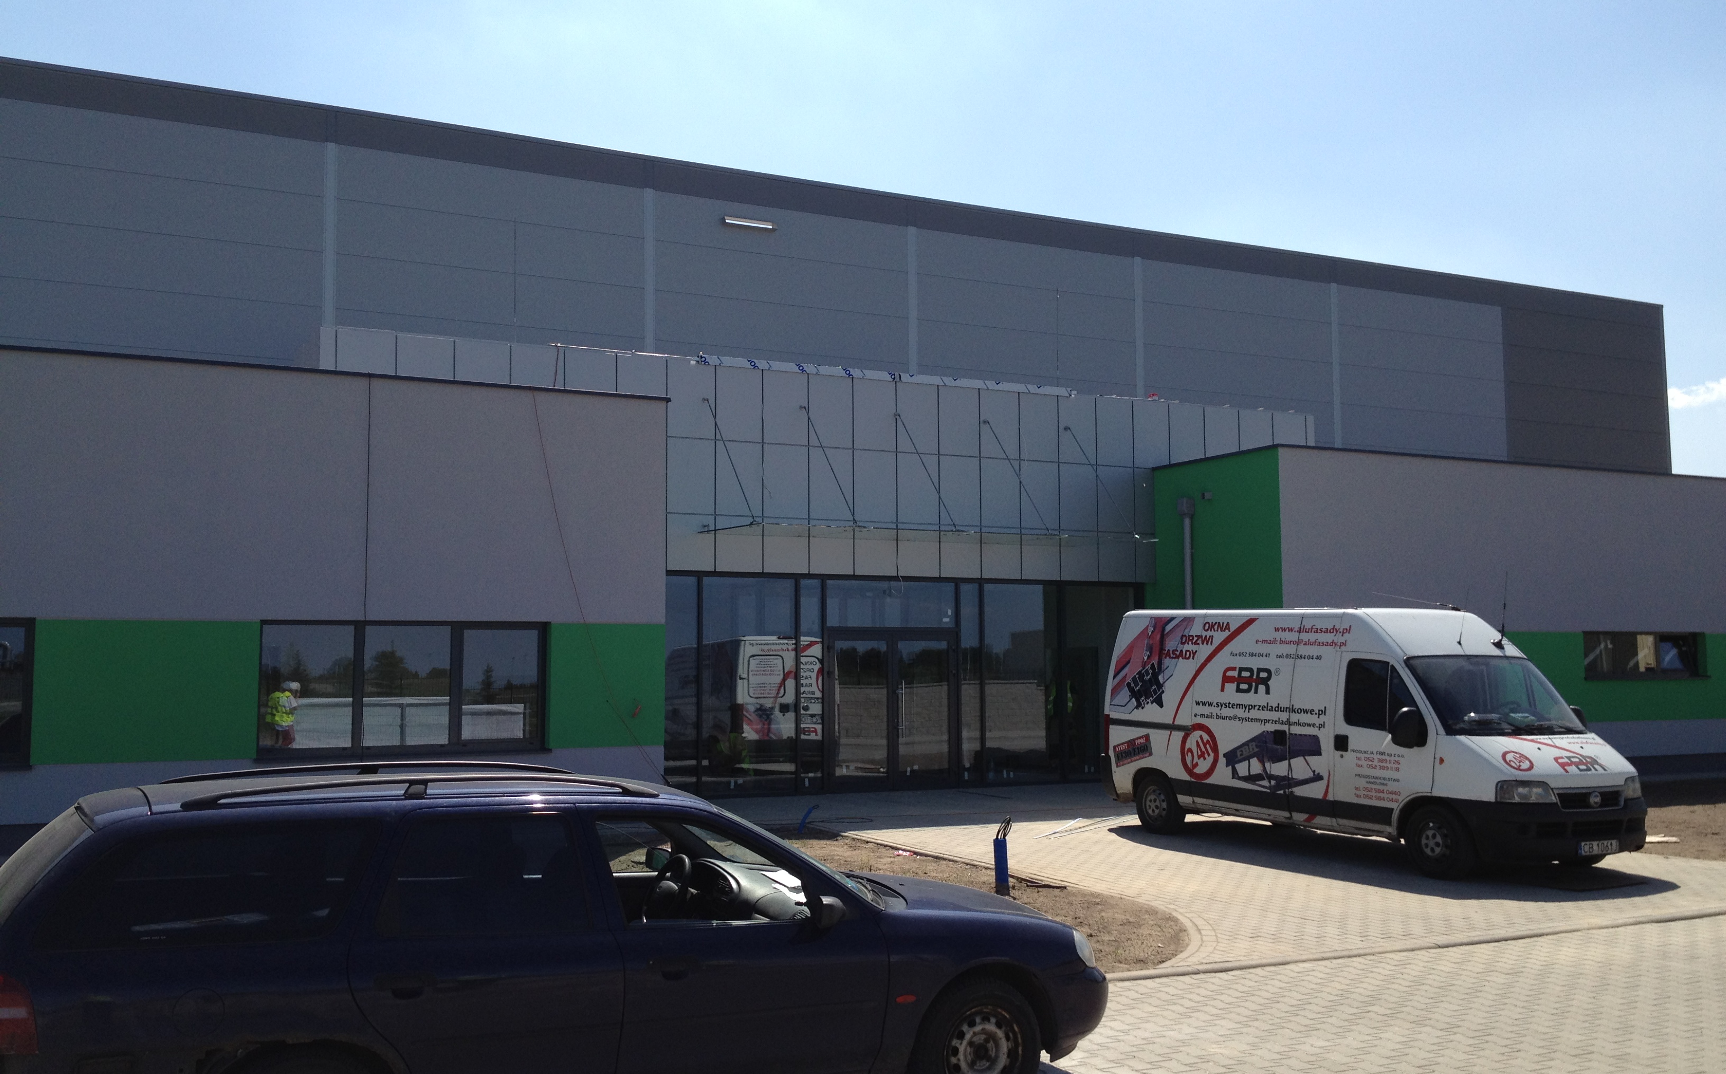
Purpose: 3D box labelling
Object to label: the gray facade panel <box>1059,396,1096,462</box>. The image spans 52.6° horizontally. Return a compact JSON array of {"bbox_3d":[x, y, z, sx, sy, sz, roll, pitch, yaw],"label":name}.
[{"bbox_3d":[3.097,-1.533,25.233,0.673,0.966,0.080,2,-5,-29],"label":"gray facade panel"}]

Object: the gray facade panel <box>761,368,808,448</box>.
[{"bbox_3d":[-1.046,-1.741,23.628,0.691,0.989,0.050,2,-5,-30],"label":"gray facade panel"}]

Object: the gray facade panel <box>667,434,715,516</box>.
[{"bbox_3d":[-2.197,-0.770,22.227,0.673,0.959,0.080,2,-5,-29],"label":"gray facade panel"}]

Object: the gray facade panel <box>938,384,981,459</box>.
[{"bbox_3d":[1.347,-1.613,24.456,0.675,0.976,0.050,2,-5,-30],"label":"gray facade panel"}]

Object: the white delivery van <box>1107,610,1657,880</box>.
[{"bbox_3d":[4.880,1.900,17.430,2.050,2.450,5.600,2,-3,-31],"label":"white delivery van"}]

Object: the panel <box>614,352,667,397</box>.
[{"bbox_3d":[-2.866,-1.837,22.599,0.688,0.990,0.050,2,-5,-30],"label":"panel"}]

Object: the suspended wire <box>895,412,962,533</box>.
[{"bbox_3d":[0.838,-0.872,23.171,0.025,2.200,0.025,2,-45,-30],"label":"suspended wire"}]

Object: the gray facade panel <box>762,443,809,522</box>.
[{"bbox_3d":[-1.043,-0.742,23.549,0.690,0.993,0.050,2,-5,-30],"label":"gray facade panel"}]

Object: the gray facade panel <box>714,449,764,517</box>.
[{"bbox_3d":[-1.608,-0.748,22.553,0.673,0.959,0.080,2,-5,-29],"label":"gray facade panel"}]

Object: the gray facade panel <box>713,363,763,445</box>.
[{"bbox_3d":[-1.625,-1.724,22.758,0.675,0.976,0.050,2,-5,-30],"label":"gray facade panel"}]

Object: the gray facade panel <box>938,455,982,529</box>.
[{"bbox_3d":[1.380,-0.649,24.923,0.690,0.992,0.050,2,-5,-30],"label":"gray facade panel"}]

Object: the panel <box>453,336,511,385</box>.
[{"bbox_3d":[-4.598,-1.835,21.060,0.675,0.976,0.050,2,-5,-30],"label":"panel"}]

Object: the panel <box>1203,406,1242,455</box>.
[{"bbox_3d":[5.452,-1.445,26.537,0.673,0.966,0.080,2,-5,-29],"label":"panel"}]

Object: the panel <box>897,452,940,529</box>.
[{"bbox_3d":[0.747,-0.660,23.857,0.673,0.959,0.080,2,-5,-29],"label":"panel"}]

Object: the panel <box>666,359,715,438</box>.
[{"bbox_3d":[-2.220,-1.746,22.418,0.675,0.976,0.050,2,-5,-30],"label":"panel"}]

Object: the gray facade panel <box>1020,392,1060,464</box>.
[{"bbox_3d":[2.509,-1.555,24.907,0.673,0.966,0.080,2,-5,-29],"label":"gray facade panel"}]

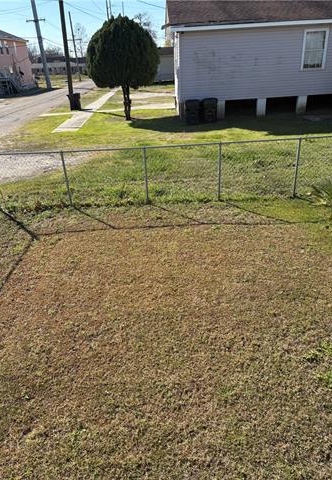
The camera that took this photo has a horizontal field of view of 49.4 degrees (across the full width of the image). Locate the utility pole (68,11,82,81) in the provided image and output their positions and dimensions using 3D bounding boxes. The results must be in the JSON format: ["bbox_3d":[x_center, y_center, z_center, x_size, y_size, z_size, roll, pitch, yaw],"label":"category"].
[{"bbox_3d":[-15.291,-32.649,61.171,0.320,10.400,0.320,-4,27,-2],"label":"utility pole"}]

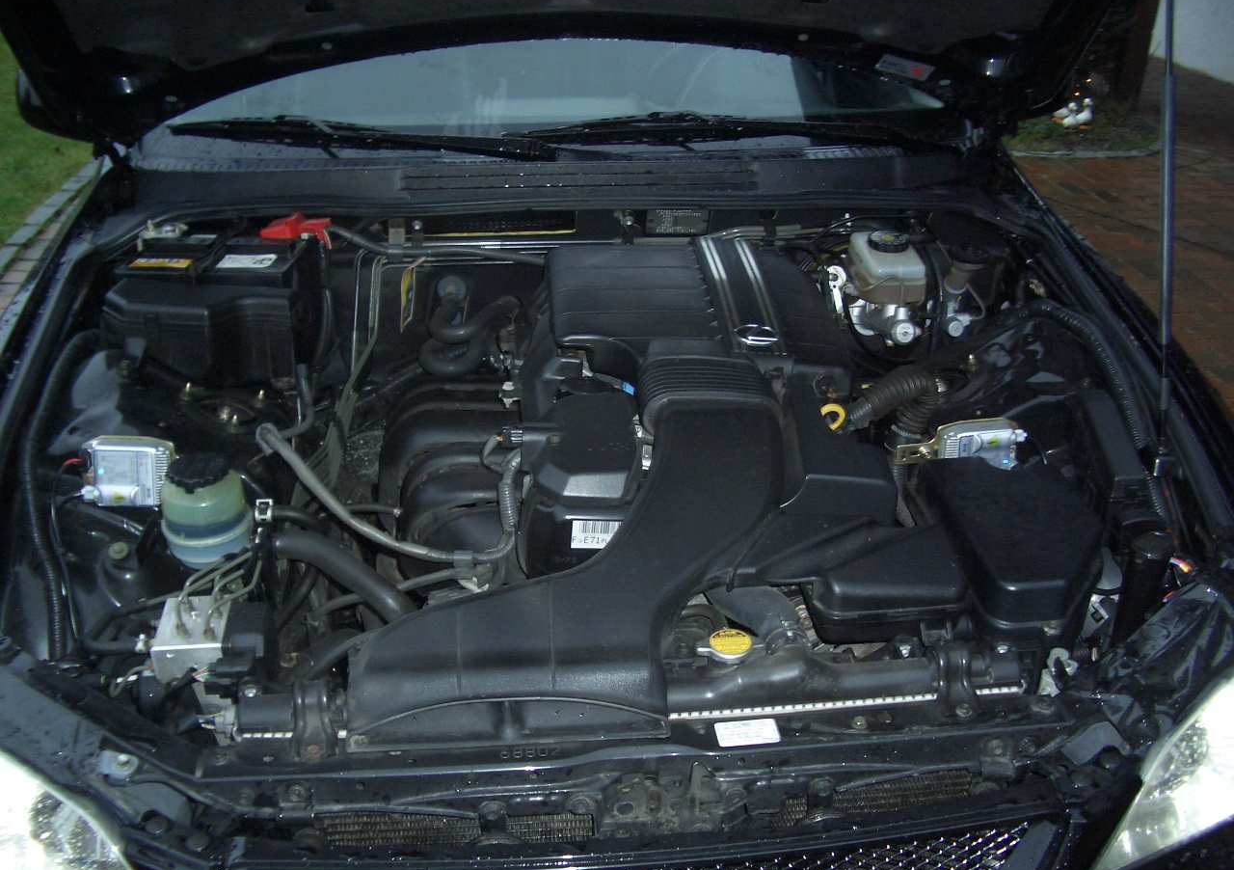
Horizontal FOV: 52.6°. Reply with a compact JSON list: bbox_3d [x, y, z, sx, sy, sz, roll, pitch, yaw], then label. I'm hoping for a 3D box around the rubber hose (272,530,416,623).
[{"bbox_3d":[-0.287,0.145,1.305,0.185,0.055,0.045,18,34,28],"label":"rubber hose"}]

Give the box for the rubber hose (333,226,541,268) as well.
[{"bbox_3d":[-0.248,-0.263,1.740,0.300,0.050,0.050,-3,30,-5],"label":"rubber hose"}]

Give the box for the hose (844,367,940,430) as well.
[{"bbox_3d":[0.330,-0.046,1.510,0.110,0.060,0.075,-3,30,-5],"label":"hose"}]

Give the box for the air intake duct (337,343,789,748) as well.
[{"bbox_3d":[-0.035,0.090,1.220,0.430,0.180,0.400,-3,30,-5],"label":"air intake duct"}]

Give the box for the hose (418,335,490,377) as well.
[{"bbox_3d":[-0.215,-0.105,1.660,0.092,0.042,0.070,-3,30,-5],"label":"hose"}]

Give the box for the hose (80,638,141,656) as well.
[{"bbox_3d":[-0.520,0.217,1.280,0.063,0.020,0.020,-3,30,-5],"label":"hose"}]

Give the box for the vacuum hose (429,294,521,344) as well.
[{"bbox_3d":[-0.192,-0.157,1.690,0.120,0.045,0.085,-3,30,-5],"label":"vacuum hose"}]

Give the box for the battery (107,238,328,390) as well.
[{"bbox_3d":[-0.548,-0.167,1.730,0.248,0.190,0.180,-3,30,-5],"label":"battery"}]

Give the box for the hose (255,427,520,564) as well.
[{"bbox_3d":[-0.236,0.056,1.340,0.285,0.080,0.210,-3,30,-5],"label":"hose"}]

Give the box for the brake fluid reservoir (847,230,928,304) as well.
[{"bbox_3d":[0.369,-0.232,1.715,0.096,0.080,0.100,-3,30,-5],"label":"brake fluid reservoir"}]

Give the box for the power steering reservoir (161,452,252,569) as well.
[{"bbox_3d":[-0.431,0.079,1.320,0.090,0.095,0.090,-3,30,-5],"label":"power steering reservoir"}]

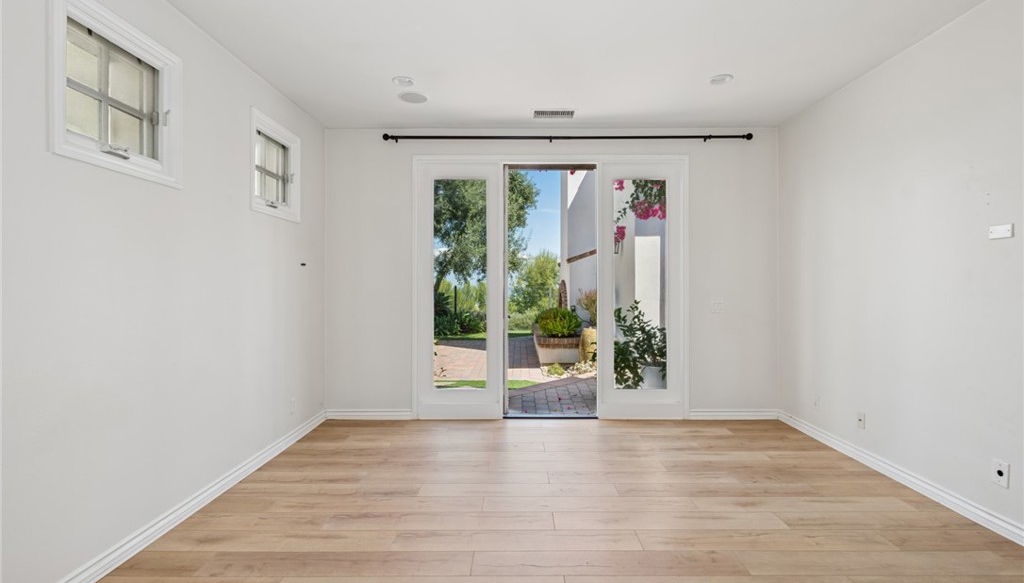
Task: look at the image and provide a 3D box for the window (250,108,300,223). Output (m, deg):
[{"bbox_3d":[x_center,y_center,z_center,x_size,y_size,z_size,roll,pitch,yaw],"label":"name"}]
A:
[{"bbox_3d":[-1.781,-0.906,3.410,0.100,0.704,0.698,0,1,1],"label":"window"}]

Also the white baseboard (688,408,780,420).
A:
[{"bbox_3d":[2.051,1.148,4.196,0.814,0.100,0.020,0,1,1],"label":"white baseboard"}]

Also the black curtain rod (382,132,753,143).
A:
[{"bbox_3d":[0.498,-1.392,4.138,3.352,0.089,0.100,0,1,1],"label":"black curtain rod"}]

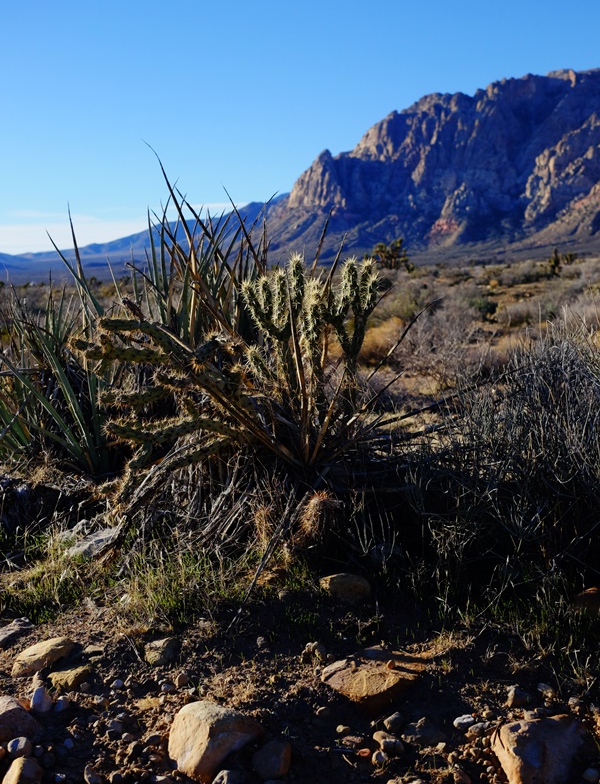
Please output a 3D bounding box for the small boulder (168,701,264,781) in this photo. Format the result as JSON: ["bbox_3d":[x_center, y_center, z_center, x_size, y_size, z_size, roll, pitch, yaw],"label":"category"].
[{"bbox_3d":[-0.222,0.925,2.720,0.250,0.150,0.190,0,7,0],"label":"small boulder"}]

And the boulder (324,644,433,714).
[{"bbox_3d":[0.219,0.814,2.900,0.310,0.120,0.240,0,7,0],"label":"boulder"}]

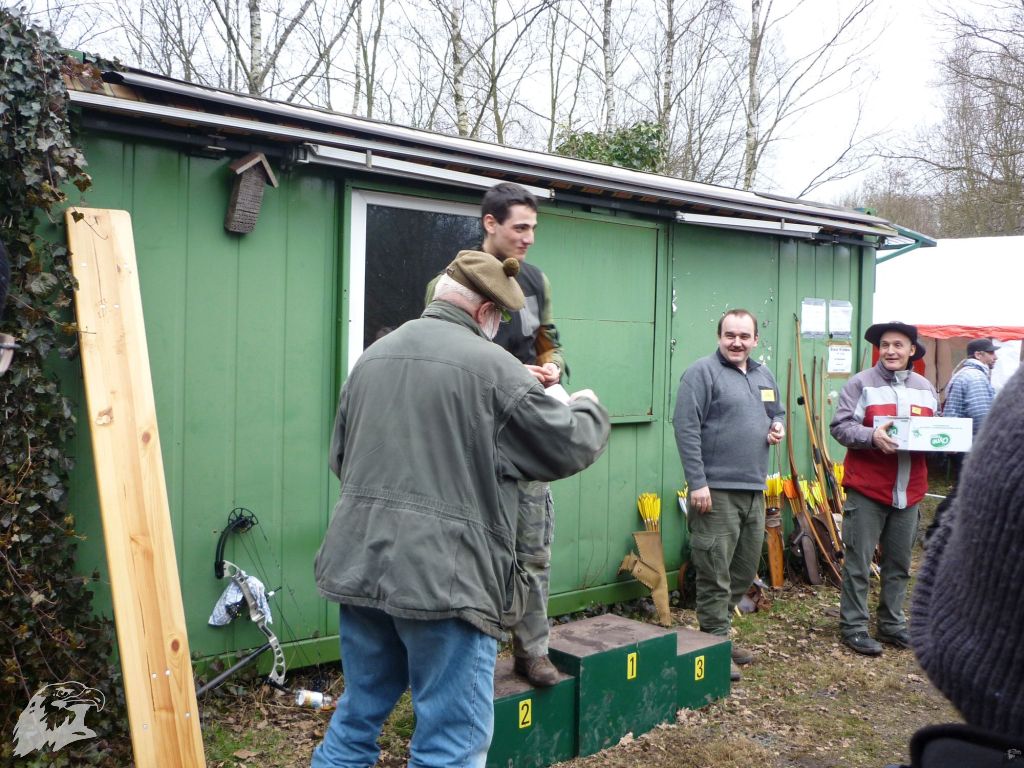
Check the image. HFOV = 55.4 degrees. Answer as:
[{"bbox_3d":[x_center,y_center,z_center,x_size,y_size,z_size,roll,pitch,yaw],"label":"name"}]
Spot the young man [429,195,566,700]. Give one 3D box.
[{"bbox_3d":[-0.035,0.172,3.662,0.520,1.853,0.400,1,1,-37],"label":"young man"}]

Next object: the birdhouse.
[{"bbox_3d":[-1.124,-0.818,4.189,0.180,0.330,0.110,17,-11,-41],"label":"birdhouse"}]

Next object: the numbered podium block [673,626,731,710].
[{"bbox_3d":[0.733,1.285,4.377,0.393,0.272,0.323,0,1,-43],"label":"numbered podium block"}]

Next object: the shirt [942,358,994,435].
[{"bbox_3d":[3.663,0.150,7.850,0.400,0.700,0.520,1,1,22],"label":"shirt"}]

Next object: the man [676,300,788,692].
[{"bbox_3d":[1.044,0.530,4.755,0.540,1.784,0.370,1,1,-20],"label":"man"}]

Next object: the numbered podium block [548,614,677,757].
[{"bbox_3d":[0.348,1.230,4.067,0.594,0.374,0.388,0,1,-43],"label":"numbered podium block"}]

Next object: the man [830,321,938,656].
[{"bbox_3d":[1.975,0.550,5.205,0.570,1.766,0.400,1,1,-7],"label":"man"}]

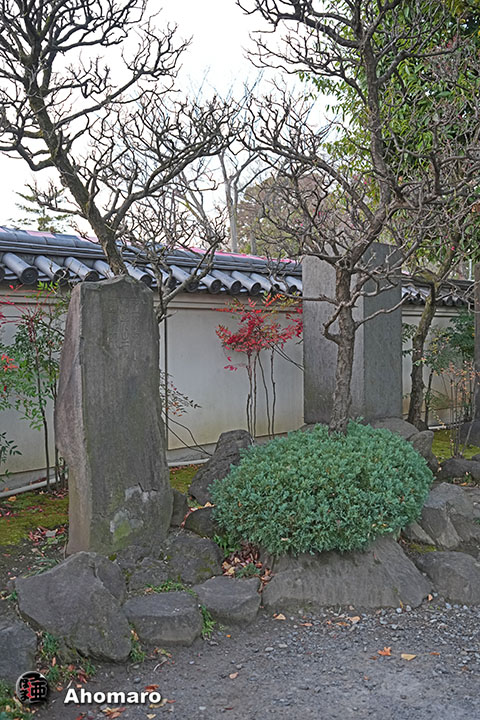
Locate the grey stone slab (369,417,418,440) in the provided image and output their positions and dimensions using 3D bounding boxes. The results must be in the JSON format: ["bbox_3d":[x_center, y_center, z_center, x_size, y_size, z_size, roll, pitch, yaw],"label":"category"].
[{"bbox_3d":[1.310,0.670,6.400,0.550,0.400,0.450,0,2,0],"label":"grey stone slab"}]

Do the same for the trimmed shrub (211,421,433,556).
[{"bbox_3d":[0.538,0.755,4.880,1.440,0.700,1.250,0,2,0],"label":"trimmed shrub"}]

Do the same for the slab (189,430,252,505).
[{"bbox_3d":[-0.134,0.821,5.650,0.550,0.570,0.450,0,2,0],"label":"slab"}]

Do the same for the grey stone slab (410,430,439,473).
[{"bbox_3d":[1.492,0.765,6.050,0.300,0.410,0.300,0,2,0],"label":"grey stone slab"}]

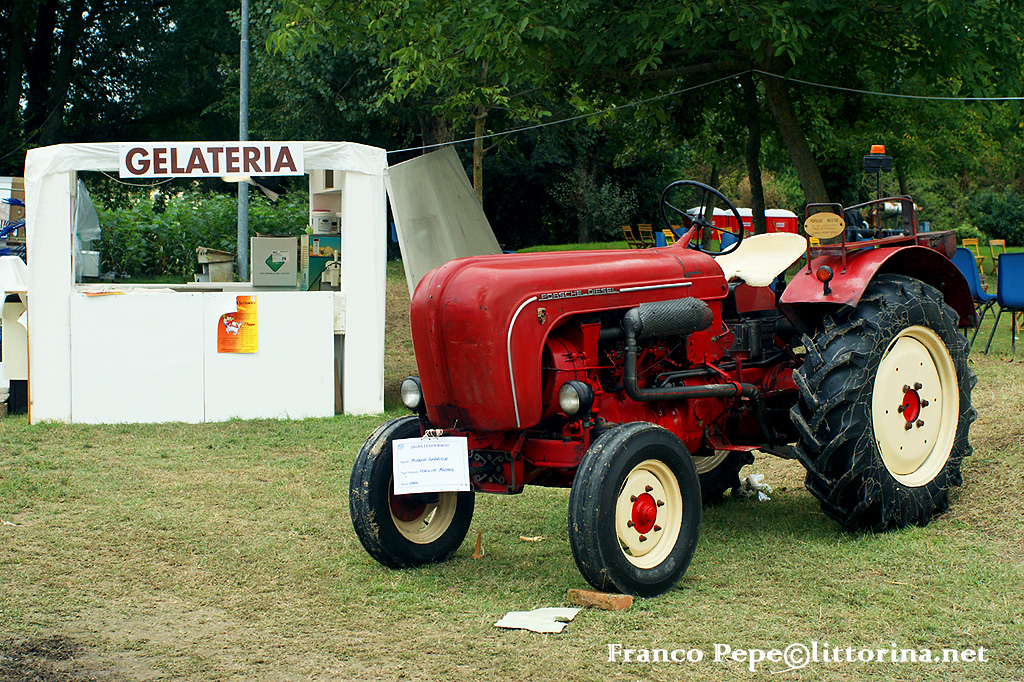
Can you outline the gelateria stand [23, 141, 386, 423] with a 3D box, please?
[{"bbox_3d":[-2.813,-0.581,17.531,3.080,2.400,2.300,-1,3,-10],"label":"gelateria stand"}]

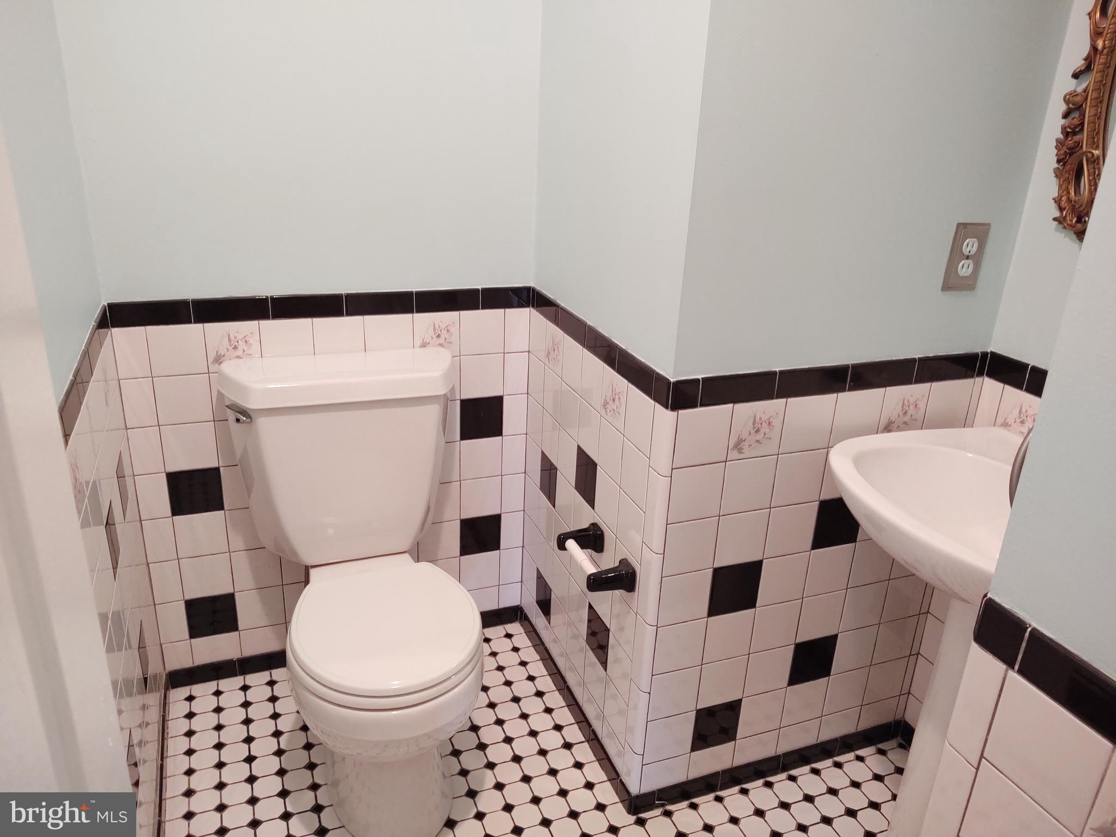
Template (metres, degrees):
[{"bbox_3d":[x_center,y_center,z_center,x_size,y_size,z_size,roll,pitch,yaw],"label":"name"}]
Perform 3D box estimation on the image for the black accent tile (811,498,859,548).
[{"bbox_3d":[0.546,0.201,1.704,0.108,0.108,0.009,-6,23,-21],"label":"black accent tile"}]

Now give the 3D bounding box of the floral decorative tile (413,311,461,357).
[{"bbox_3d":[-0.281,-0.196,2.006,0.108,0.108,0.009,-6,23,-20],"label":"floral decorative tile"}]

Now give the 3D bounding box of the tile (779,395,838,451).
[{"bbox_3d":[0.454,0.008,1.584,0.108,0.108,0.010,-6,24,-21],"label":"tile"}]

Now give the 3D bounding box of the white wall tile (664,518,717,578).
[{"bbox_3d":[0.241,0.234,1.590,0.108,0.108,0.009,-6,24,-21],"label":"white wall tile"}]

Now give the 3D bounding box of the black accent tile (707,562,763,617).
[{"bbox_3d":[0.338,0.324,1.668,0.108,0.108,0.010,-6,24,-21],"label":"black accent tile"}]

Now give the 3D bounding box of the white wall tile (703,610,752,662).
[{"bbox_3d":[0.334,0.426,1.712,0.108,0.108,0.009,-6,23,-20],"label":"white wall tile"}]

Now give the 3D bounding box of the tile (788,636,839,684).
[{"bbox_3d":[0.533,0.505,1.827,0.108,0.108,0.009,-6,23,-21],"label":"tile"}]

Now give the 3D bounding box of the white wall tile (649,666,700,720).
[{"bbox_3d":[0.227,0.538,1.715,0.108,0.108,0.009,-6,23,-20],"label":"white wall tile"}]

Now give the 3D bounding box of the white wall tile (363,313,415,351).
[{"bbox_3d":[-0.383,-0.185,1.968,0.108,0.108,0.010,-6,23,-20],"label":"white wall tile"}]

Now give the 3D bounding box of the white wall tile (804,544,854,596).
[{"bbox_3d":[0.543,0.303,1.748,0.108,0.108,0.009,-6,23,-20],"label":"white wall tile"}]

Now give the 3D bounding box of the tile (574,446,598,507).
[{"bbox_3d":[0.064,0.126,1.859,0.009,0.108,0.108,-6,24,-20],"label":"tile"}]

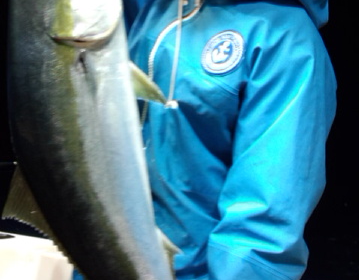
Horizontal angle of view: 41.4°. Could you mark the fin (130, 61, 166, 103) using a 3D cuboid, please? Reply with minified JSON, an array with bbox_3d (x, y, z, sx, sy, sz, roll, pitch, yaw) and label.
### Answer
[{"bbox_3d":[-0.049,-0.087,0.730,0.035,0.082,0.017,-41,9,0],"label":"fin"}]

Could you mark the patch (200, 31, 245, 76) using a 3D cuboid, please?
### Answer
[{"bbox_3d":[0.073,-0.147,0.800,0.082,0.082,0.008,24,-1,39],"label":"patch"}]

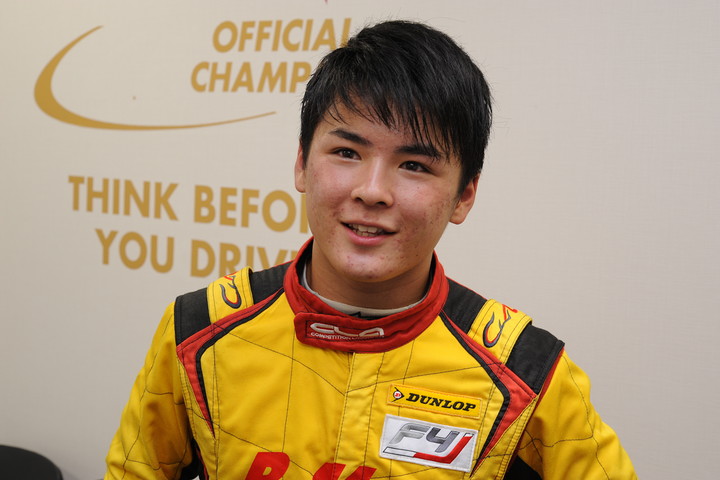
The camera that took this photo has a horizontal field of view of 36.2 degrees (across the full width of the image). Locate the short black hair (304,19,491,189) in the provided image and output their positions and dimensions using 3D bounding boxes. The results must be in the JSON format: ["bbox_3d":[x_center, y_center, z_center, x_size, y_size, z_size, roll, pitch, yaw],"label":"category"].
[{"bbox_3d":[0.036,-0.130,1.120,0.189,0.188,0.212,10,2,8],"label":"short black hair"}]

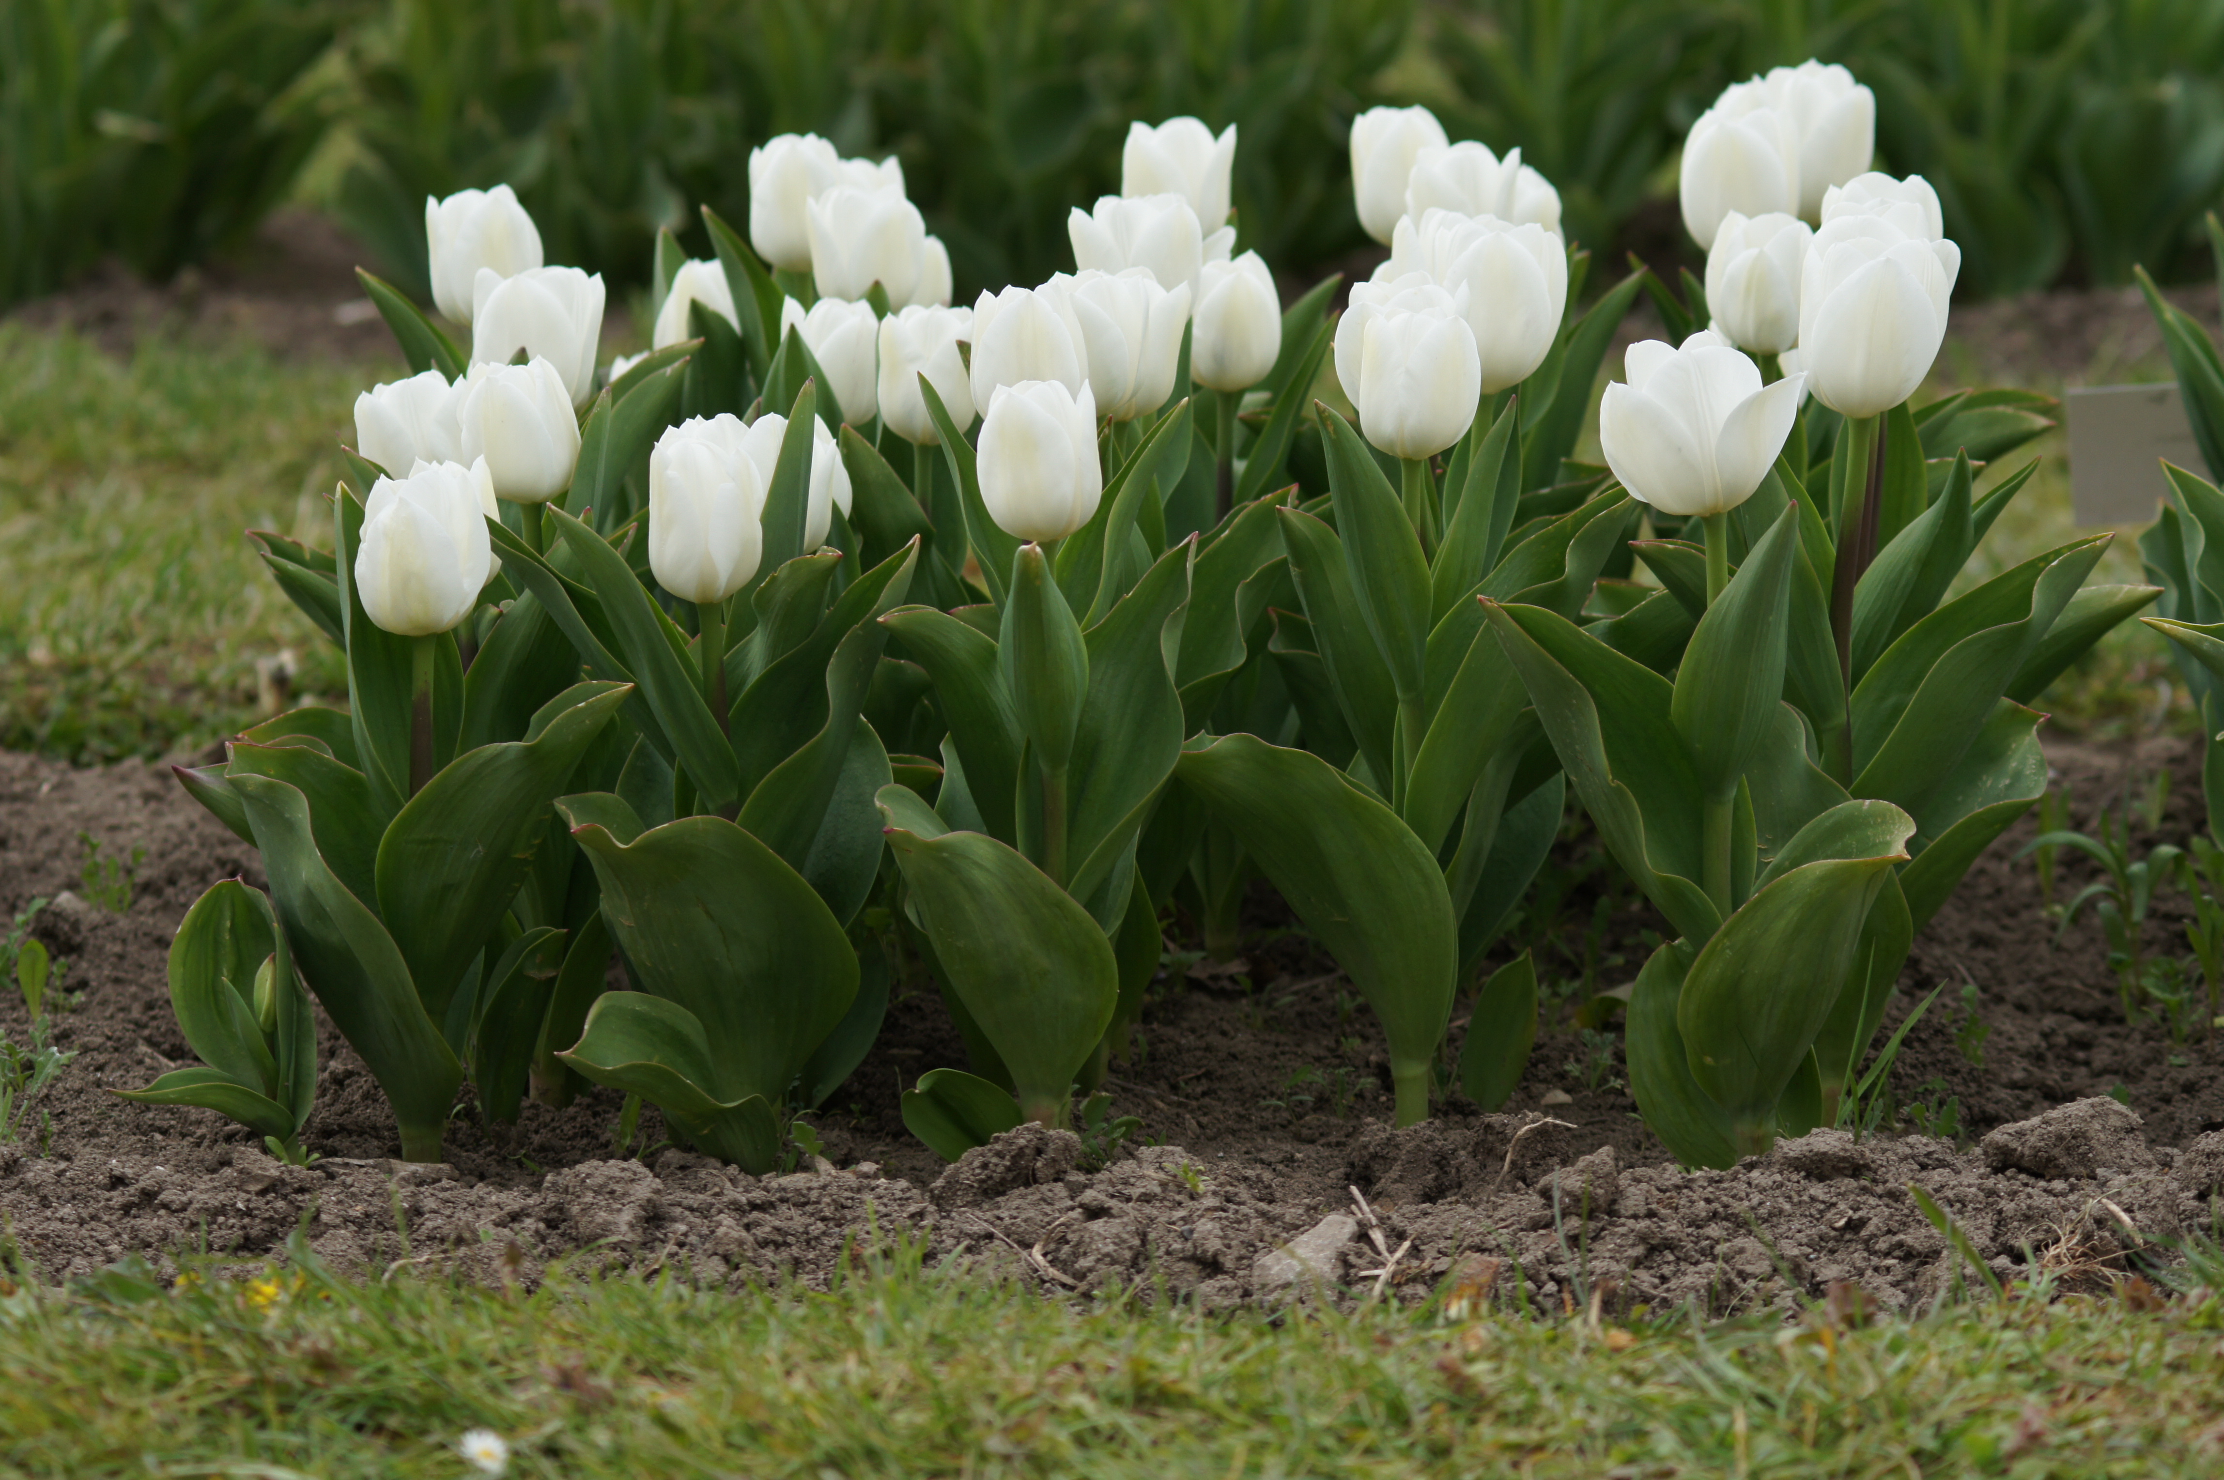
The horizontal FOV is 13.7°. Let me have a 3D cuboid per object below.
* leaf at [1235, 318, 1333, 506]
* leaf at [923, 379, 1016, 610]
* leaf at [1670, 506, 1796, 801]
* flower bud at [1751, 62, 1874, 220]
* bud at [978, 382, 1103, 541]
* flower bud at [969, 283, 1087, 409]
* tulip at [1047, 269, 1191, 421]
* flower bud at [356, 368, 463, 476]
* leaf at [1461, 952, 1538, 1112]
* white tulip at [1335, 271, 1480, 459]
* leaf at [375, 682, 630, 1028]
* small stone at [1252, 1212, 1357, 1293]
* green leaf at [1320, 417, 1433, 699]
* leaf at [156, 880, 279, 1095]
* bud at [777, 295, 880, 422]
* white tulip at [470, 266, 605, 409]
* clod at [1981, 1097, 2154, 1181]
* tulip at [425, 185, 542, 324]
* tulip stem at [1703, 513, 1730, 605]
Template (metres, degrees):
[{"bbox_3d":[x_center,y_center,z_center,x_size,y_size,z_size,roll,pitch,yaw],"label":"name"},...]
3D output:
[{"bbox_3d":[0.077,-0.144,4.130,0.023,0.095,0.025,25,12,-6],"label":"leaf"},{"bbox_3d":[-0.065,-0.108,4.350,0.034,0.131,0.035,-20,11,4],"label":"leaf"},{"bbox_3d":[0.246,-0.035,3.660,0.041,0.117,0.040,8,12,-2],"label":"leaf"},{"bbox_3d":[0.335,-0.288,4.450,0.060,0.078,0.058,0,12,0],"label":"flower bud"},{"bbox_3d":[-0.029,-0.113,3.750,0.050,0.065,0.048,0,12,0],"label":"bud"},{"bbox_3d":[-0.040,-0.184,4.450,0.058,0.068,0.056,0,10,0],"label":"flower bud"},{"bbox_3d":[0.004,-0.172,4.020,0.060,0.066,0.058,0,12,0],"label":"tulip"},{"bbox_3d":[-0.335,-0.146,4.450,0.058,0.067,0.058,0,12,0],"label":"flower bud"},{"bbox_3d":[0.177,0.134,4.240,0.036,0.075,0.020,0,10,0],"label":"leaf"},{"bbox_3d":[0.129,-0.164,4.050,0.062,0.079,0.062,0,12,0],"label":"white tulip"},{"bbox_3d":[-0.259,0.049,3.940,0.108,0.150,0.060,0,16,0],"label":"leaf"},{"bbox_3d":[0.077,0.206,3.729,0.042,0.028,0.032,0,13,0],"label":"small stone"},{"bbox_3d":[0.106,-0.073,3.740,0.036,0.120,0.035,-8,12,2],"label":"green leaf"},{"bbox_3d":[-0.389,0.108,4.050,0.047,0.094,0.040,-12,12,-18],"label":"leaf"},{"bbox_3d":[-0.139,-0.185,4.520,0.051,0.061,0.050,0,10,0],"label":"bud"},{"bbox_3d":[-0.262,-0.182,4.220,0.062,0.068,0.058,0,16,0],"label":"white tulip"},{"bbox_3d":[0.411,0.171,3.980,0.074,0.032,0.055,0,16,0],"label":"clod"},{"bbox_3d":[-0.290,-0.224,4.280,0.054,0.065,0.054,0,13,0],"label":"tulip"},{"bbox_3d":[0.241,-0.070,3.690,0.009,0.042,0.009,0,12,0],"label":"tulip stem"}]

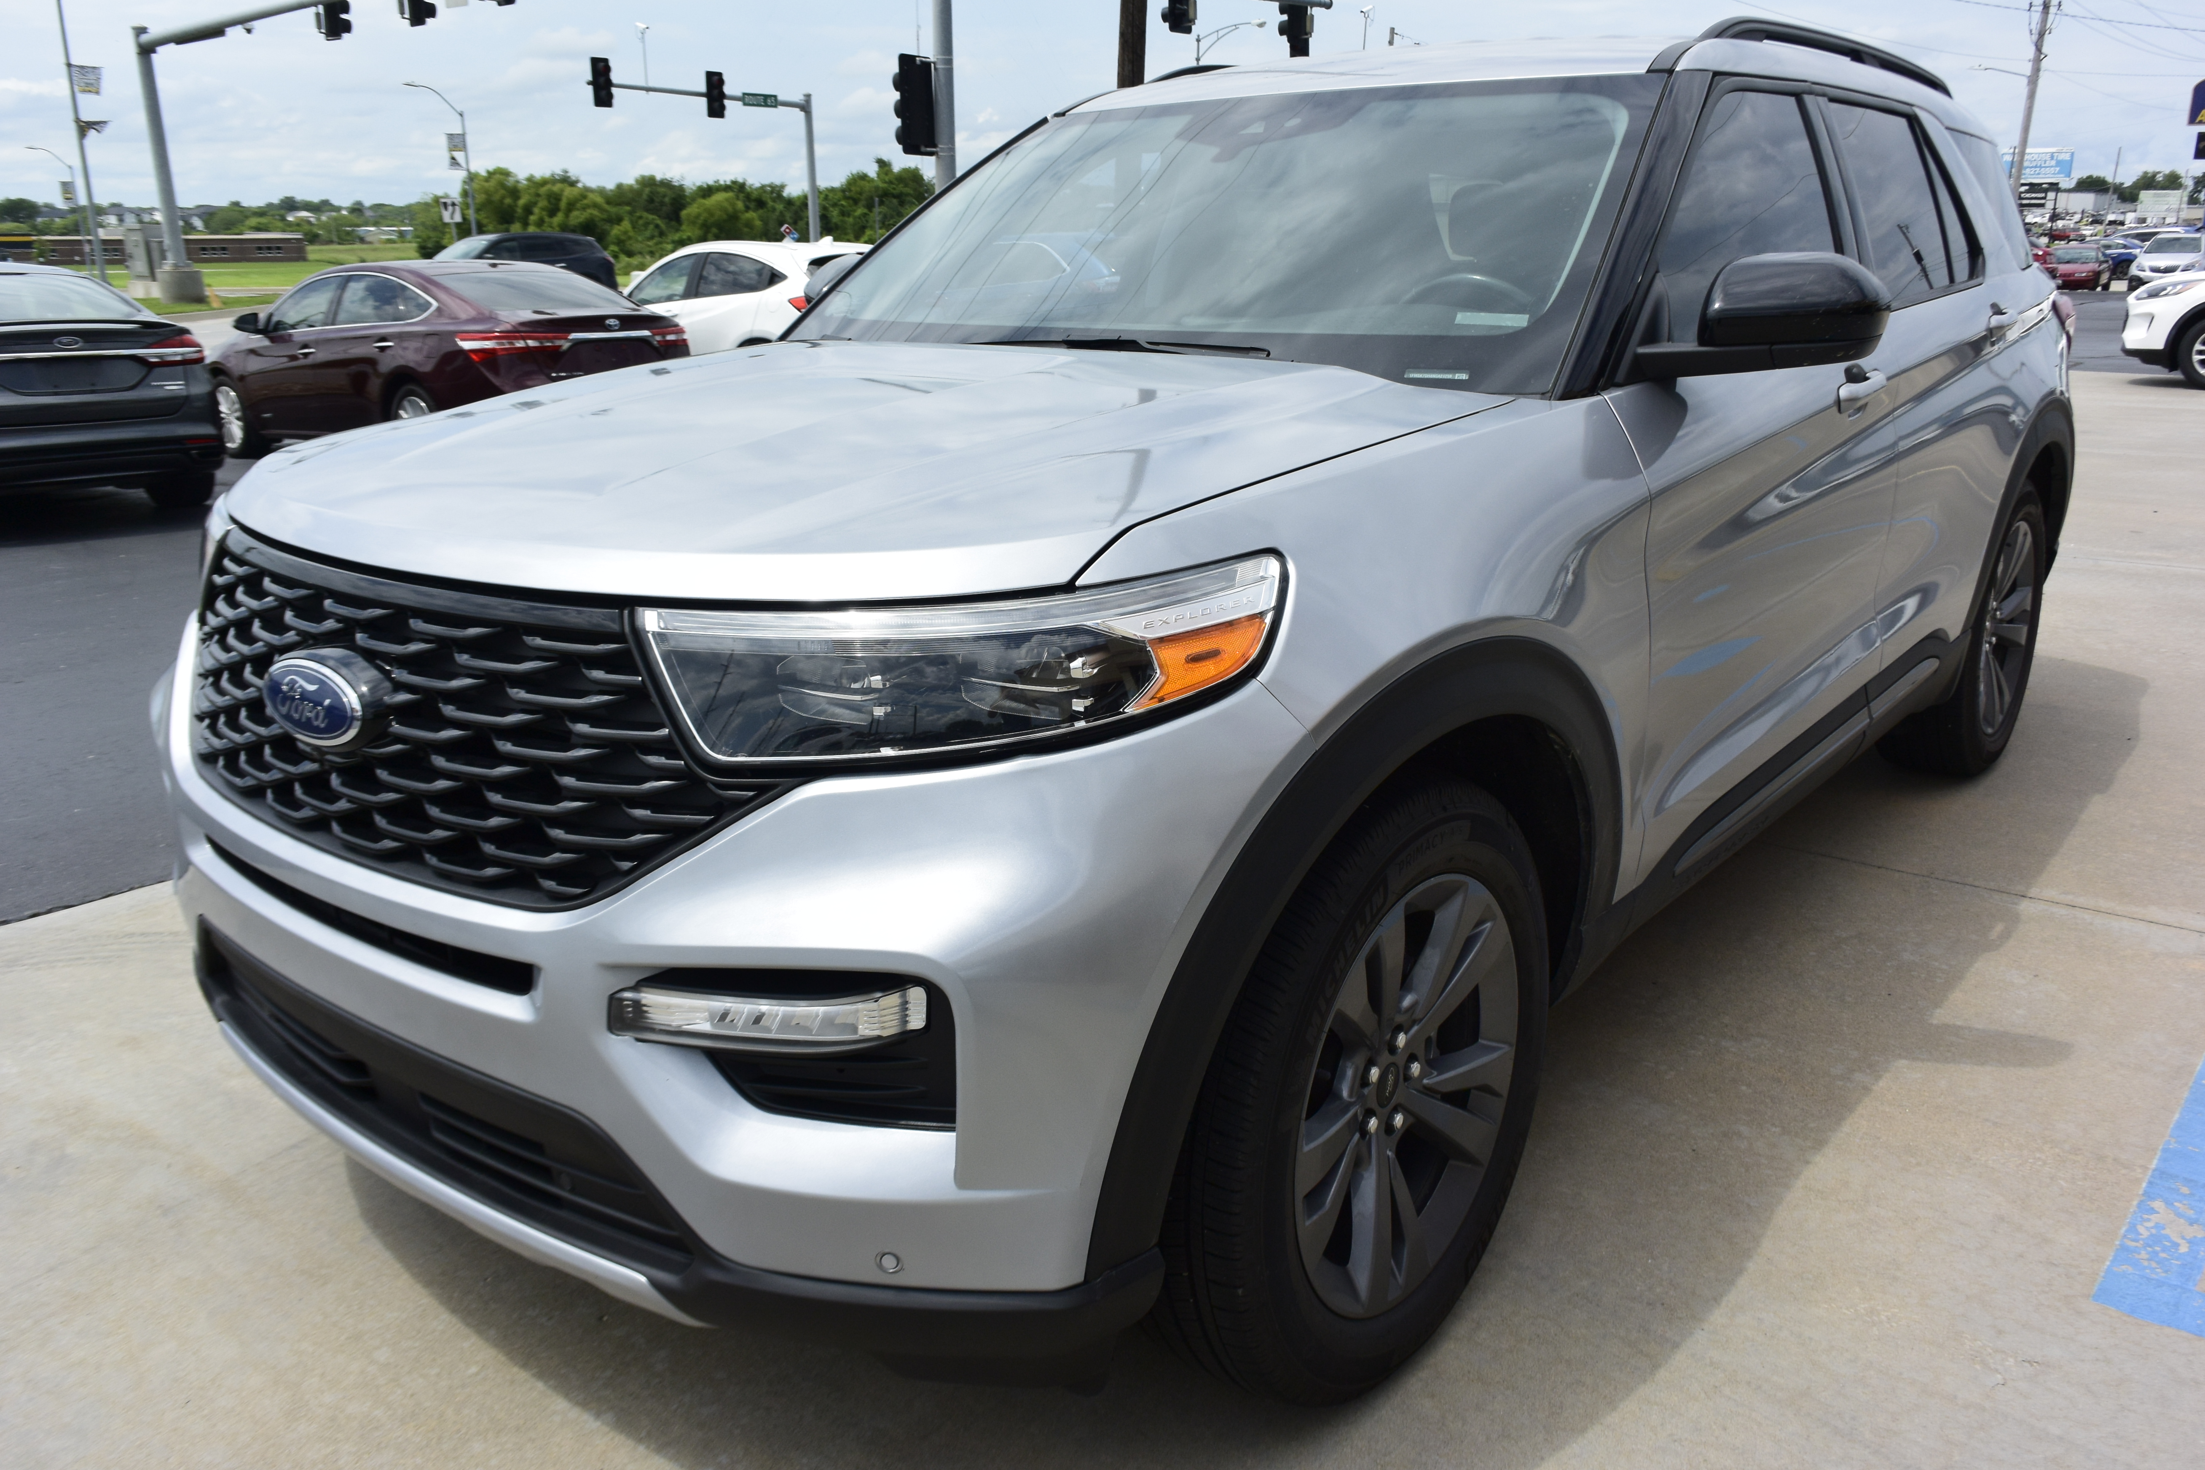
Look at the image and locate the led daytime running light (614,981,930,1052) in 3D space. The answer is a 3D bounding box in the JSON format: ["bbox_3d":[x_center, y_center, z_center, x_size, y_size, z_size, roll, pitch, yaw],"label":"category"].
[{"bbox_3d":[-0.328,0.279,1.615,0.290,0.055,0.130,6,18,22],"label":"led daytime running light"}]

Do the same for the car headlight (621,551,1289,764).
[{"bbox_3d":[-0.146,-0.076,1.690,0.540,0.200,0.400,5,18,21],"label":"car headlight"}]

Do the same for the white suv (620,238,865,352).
[{"bbox_3d":[-3.720,-4.400,17.420,4.300,1.600,1.770,14,22,40],"label":"white suv"}]

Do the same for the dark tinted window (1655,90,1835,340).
[{"bbox_3d":[0.996,-0.825,2.591,0.060,0.410,0.850,-10,7,42],"label":"dark tinted window"}]

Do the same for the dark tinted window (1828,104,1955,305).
[{"bbox_3d":[1.569,-1.040,3.261,0.060,0.390,0.650,-10,7,42],"label":"dark tinted window"}]

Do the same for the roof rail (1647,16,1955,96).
[{"bbox_3d":[1.573,-1.414,3.525,0.100,0.140,2.150,12,21,38],"label":"roof rail"}]

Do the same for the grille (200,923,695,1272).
[{"bbox_3d":[-0.863,0.366,1.976,1.060,0.220,0.170,12,21,38],"label":"grille"}]

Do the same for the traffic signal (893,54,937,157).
[{"bbox_3d":[-2.610,-8.825,23.200,0.450,1.310,0.600,16,23,43],"label":"traffic signal"}]

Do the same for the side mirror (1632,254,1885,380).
[{"bbox_3d":[0.875,-0.557,2.179,0.250,0.170,0.220,13,21,37],"label":"side mirror"}]

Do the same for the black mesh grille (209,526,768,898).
[{"bbox_3d":[-0.813,-0.037,1.878,1.140,0.330,0.210,13,21,37],"label":"black mesh grille"}]

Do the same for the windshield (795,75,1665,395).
[{"bbox_3d":[0.158,-0.879,2.866,1.570,0.130,0.870,13,58,37],"label":"windshield"}]

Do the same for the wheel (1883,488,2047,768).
[{"bbox_3d":[2.224,-0.293,4.277,0.260,0.775,0.780,12,21,38],"label":"wheel"}]

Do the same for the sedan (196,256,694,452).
[{"bbox_3d":[-5.150,-2.830,12.540,4.950,1.460,1.840,13,21,37],"label":"sedan"}]

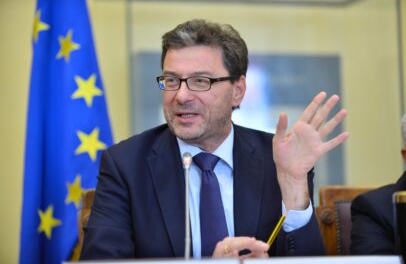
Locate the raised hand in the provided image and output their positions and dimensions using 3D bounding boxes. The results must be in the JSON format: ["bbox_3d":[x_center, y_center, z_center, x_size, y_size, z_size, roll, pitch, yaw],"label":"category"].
[{"bbox_3d":[0.191,0.033,2.440,0.130,0.225,0.080,18,3,6],"label":"raised hand"}]

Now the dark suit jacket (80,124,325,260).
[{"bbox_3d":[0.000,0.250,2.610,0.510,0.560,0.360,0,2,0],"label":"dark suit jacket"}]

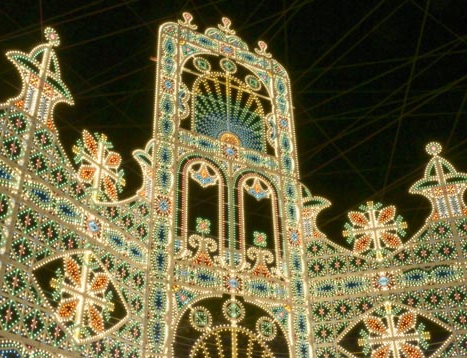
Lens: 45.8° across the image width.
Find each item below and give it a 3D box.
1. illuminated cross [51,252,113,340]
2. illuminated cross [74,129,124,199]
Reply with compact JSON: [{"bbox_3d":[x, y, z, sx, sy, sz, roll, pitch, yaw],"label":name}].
[{"bbox_3d":[-3.462,2.692,12.882,0.150,2.180,2.040,-17,-35,24],"label":"illuminated cross"},{"bbox_3d":[-3.537,-0.327,14.742,0.150,2.110,2.040,-17,-35,24],"label":"illuminated cross"}]

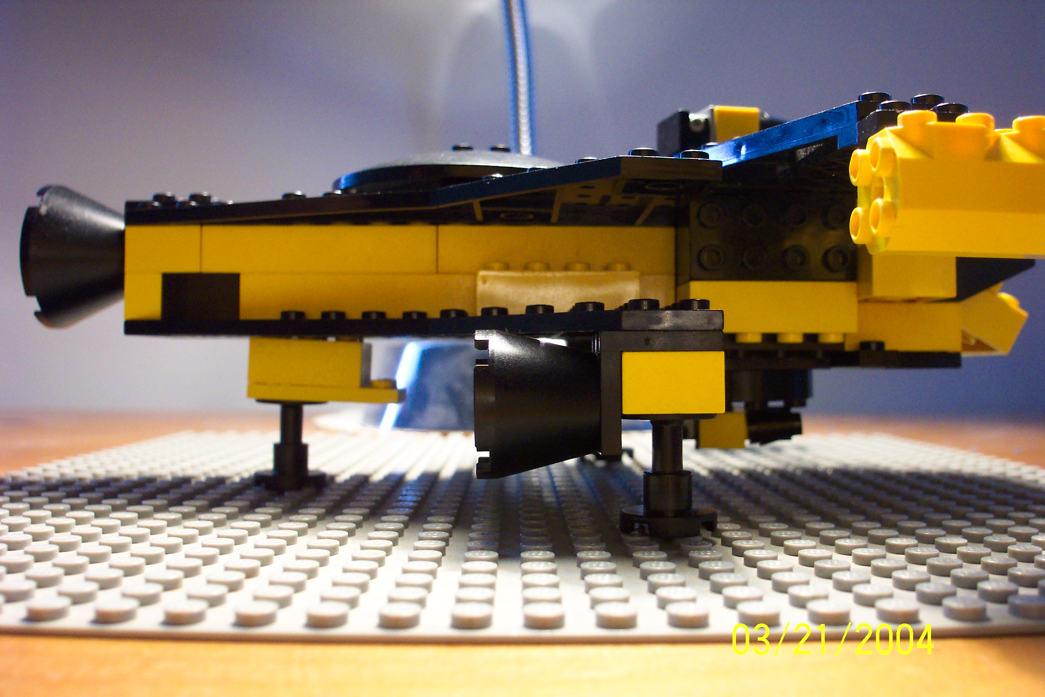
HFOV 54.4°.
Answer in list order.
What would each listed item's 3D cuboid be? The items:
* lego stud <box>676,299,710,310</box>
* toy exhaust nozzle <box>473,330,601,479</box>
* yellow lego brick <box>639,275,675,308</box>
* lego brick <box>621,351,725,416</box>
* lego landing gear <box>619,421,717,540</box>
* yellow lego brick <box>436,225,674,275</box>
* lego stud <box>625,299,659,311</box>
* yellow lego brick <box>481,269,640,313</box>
[{"bbox_3d":[0.027,-0.007,0.161,0.005,0.002,0.005,0,-1,-1],"label":"lego stud"},{"bbox_3d":[0.003,0.009,0.166,0.019,0.024,0.024,0,-1,-1],"label":"toy exhaust nozzle"},{"bbox_3d":[0.027,-0.010,0.210,0.008,0.010,0.008,0,-1,-1],"label":"yellow lego brick"},{"bbox_3d":[0.023,0.005,0.165,0.016,0.010,0.016,0,-1,-1],"label":"lego brick"},{"bbox_3d":[0.024,0.021,0.166,0.016,0.019,0.016,0,-1,-1],"label":"lego landing gear"},{"bbox_3d":[0.007,-0.020,0.209,0.048,0.010,0.008,0,-1,-1],"label":"yellow lego brick"},{"bbox_3d":[0.019,-0.007,0.161,0.005,0.002,0.005,0,-1,-1],"label":"lego stud"},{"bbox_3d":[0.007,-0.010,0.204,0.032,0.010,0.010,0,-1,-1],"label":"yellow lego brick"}]

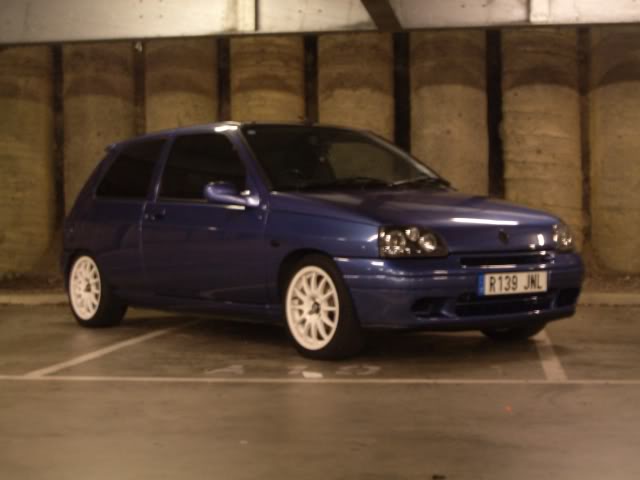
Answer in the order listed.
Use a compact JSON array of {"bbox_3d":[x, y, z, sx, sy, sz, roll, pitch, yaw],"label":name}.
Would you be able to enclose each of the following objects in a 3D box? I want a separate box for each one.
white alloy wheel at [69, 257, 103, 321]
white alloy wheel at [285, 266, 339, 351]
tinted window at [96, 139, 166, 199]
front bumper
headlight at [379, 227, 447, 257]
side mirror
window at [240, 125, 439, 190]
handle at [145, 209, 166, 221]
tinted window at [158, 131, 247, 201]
[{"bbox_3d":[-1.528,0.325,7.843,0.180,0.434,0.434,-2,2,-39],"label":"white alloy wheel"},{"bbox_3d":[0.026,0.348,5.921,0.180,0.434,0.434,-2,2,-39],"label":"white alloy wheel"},{"bbox_3d":[-1.214,-0.452,7.436,0.070,0.375,0.690,26,-16,-36],"label":"tinted window"},{"bbox_3d":[0.843,0.250,5.977,1.600,0.380,0.500,-2,2,-39],"label":"front bumper"},{"bbox_3d":[0.440,0.008,5.513,0.330,0.155,0.190,-1,1,-29],"label":"headlight"},{"bbox_3d":[-0.521,-0.261,6.308,0.210,0.130,0.160,-2,2,-39],"label":"side mirror"},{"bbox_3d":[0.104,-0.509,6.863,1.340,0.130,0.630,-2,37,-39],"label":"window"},{"bbox_3d":[-0.993,-0.157,6.982,0.045,0.070,0.220,-2,2,-39],"label":"handle"},{"bbox_3d":[-0.646,-0.436,6.719,0.070,0.395,0.970,26,-16,-36],"label":"tinted window"}]

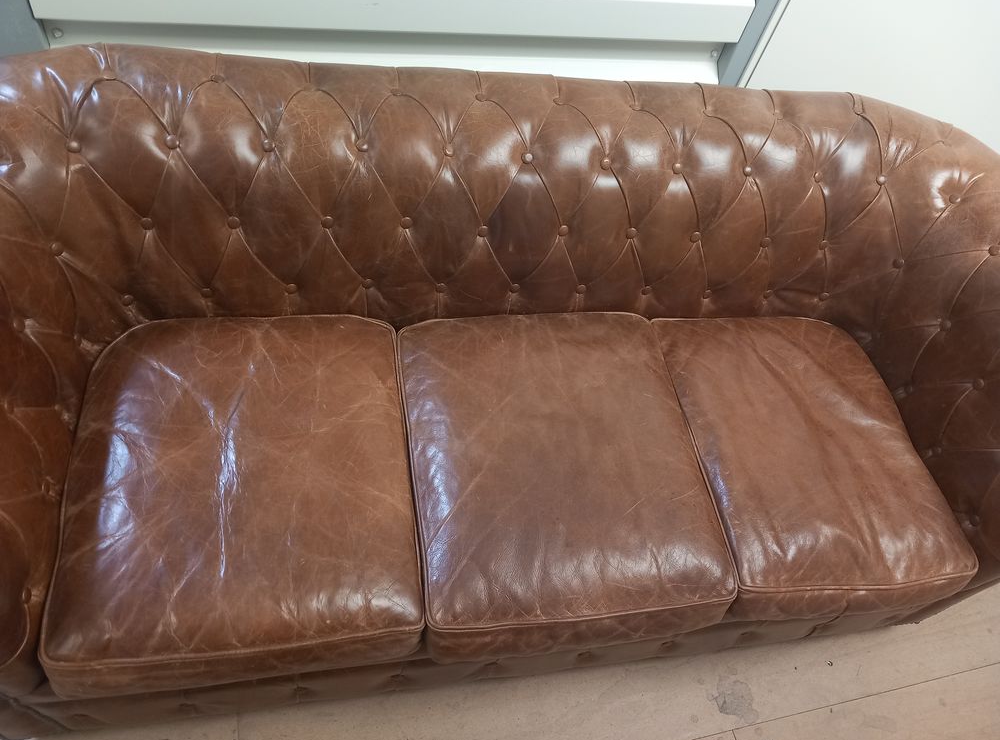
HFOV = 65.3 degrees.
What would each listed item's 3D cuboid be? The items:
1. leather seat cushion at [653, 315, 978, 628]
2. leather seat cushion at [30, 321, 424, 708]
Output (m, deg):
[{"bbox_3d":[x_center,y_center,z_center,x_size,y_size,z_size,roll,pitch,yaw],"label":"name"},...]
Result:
[{"bbox_3d":[0.586,0.167,1.560,0.497,0.145,0.592,-1,58,-15],"label":"leather seat cushion"},{"bbox_3d":[-0.419,0.187,1.299,0.529,0.145,0.592,-1,58,-15],"label":"leather seat cushion"}]

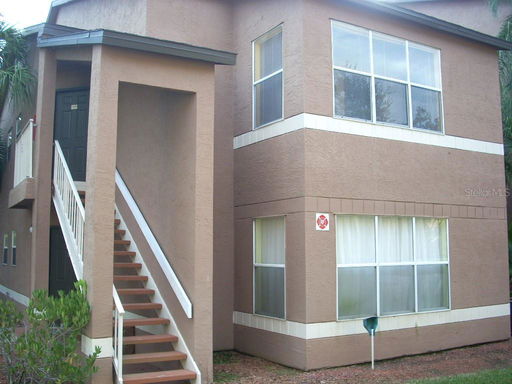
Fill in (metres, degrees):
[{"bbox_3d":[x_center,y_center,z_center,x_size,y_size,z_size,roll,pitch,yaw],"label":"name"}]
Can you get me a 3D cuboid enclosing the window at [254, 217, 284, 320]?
[{"bbox_3d":[0.262,1.160,8.469,0.100,1.530,0.895,3,-7,-31],"label":"window"}]

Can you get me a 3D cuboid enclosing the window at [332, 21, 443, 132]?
[{"bbox_3d":[2.183,-1.797,8.892,2.463,1.526,0.100,3,-7,-31],"label":"window"}]

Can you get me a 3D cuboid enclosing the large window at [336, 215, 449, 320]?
[{"bbox_3d":[2.196,1.153,8.586,2.455,1.521,0.100,3,-7,-31],"label":"large window"}]

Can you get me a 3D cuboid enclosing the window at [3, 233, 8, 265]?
[{"bbox_3d":[-6.954,1.586,15.307,0.100,0.883,0.891,3,-7,-31],"label":"window"}]

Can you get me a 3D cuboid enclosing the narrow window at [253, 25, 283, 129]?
[{"bbox_3d":[0.212,-1.815,8.768,0.100,1.510,0.911,3,-7,-31],"label":"narrow window"}]

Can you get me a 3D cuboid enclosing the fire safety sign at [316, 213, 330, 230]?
[{"bbox_3d":[0.970,0.434,7.856,0.239,0.247,0.020,3,-7,-31],"label":"fire safety sign"}]

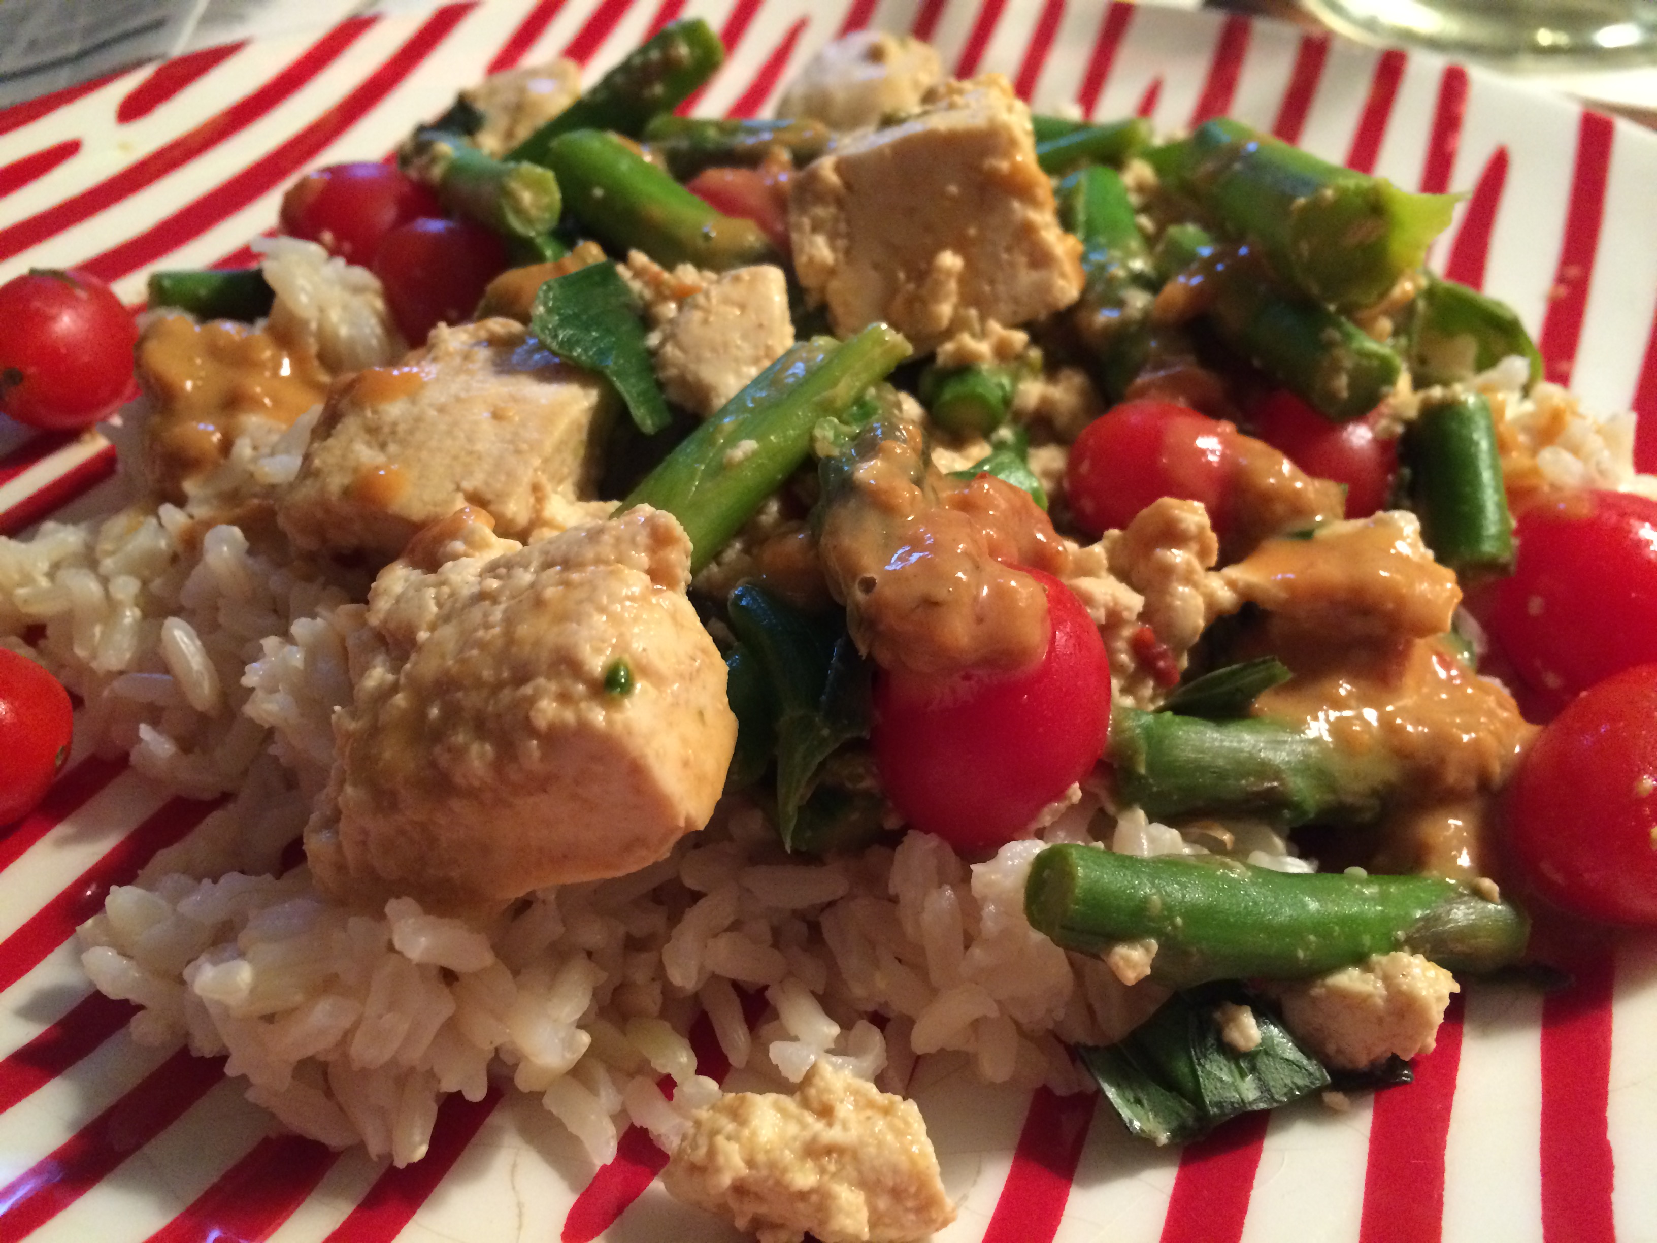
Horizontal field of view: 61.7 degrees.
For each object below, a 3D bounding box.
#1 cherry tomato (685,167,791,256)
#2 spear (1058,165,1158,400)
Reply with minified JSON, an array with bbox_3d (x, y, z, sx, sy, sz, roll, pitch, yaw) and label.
[{"bbox_3d":[-0.015,-0.066,0.238,0.022,0.021,0.022,0,36,0],"label":"cherry tomato"},{"bbox_3d":[0.053,-0.064,0.262,0.014,0.014,0.050,2,54,-1],"label":"spear"}]

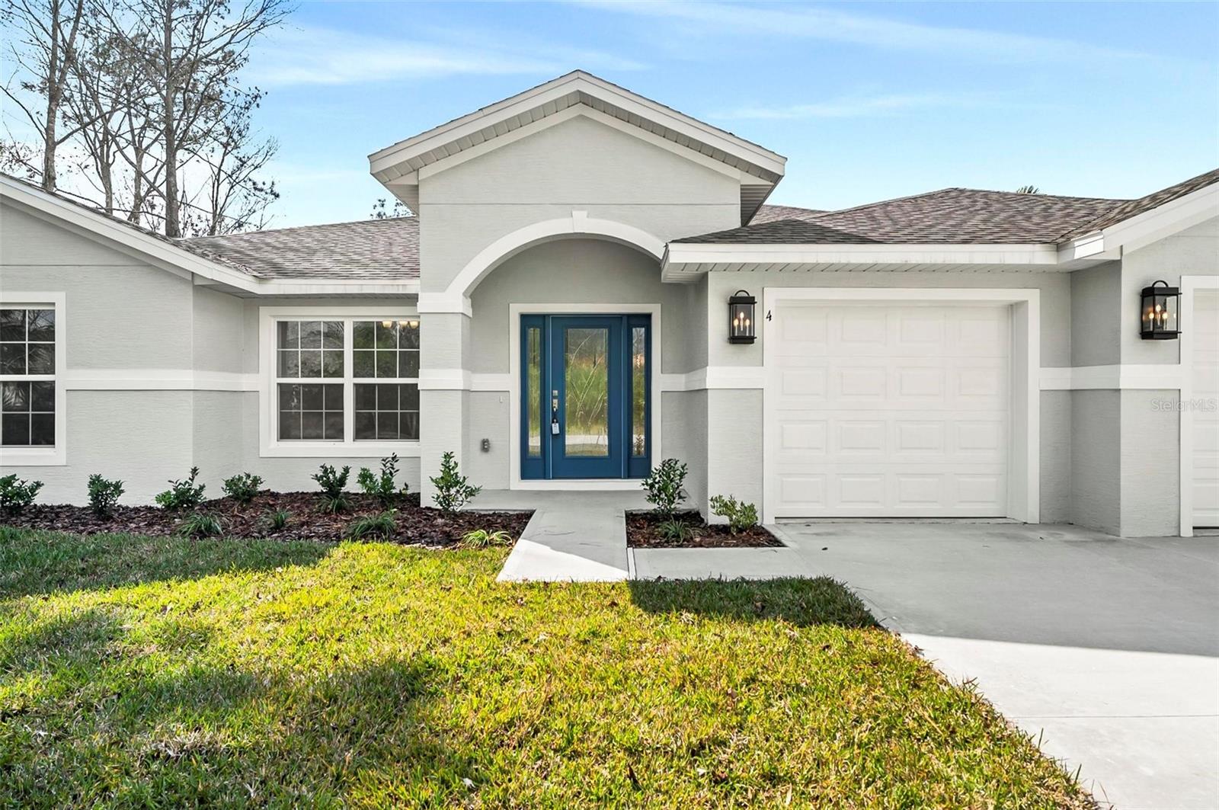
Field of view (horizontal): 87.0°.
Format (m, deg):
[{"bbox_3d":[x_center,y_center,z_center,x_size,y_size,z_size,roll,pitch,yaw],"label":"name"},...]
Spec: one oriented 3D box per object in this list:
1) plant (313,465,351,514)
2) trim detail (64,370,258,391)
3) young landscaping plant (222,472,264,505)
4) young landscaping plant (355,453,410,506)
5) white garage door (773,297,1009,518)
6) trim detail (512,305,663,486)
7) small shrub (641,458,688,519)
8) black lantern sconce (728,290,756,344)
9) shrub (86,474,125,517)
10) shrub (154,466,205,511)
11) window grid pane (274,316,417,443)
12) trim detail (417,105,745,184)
[{"bbox_3d":[-2.980,0.890,6.880,0.410,0.520,0.400,0,1,0],"label":"plant"},{"bbox_3d":[-5.050,-0.270,7.360,1.480,0.210,1.100,0,1,0],"label":"trim detail"},{"bbox_3d":[-3.950,0.905,6.920,0.420,0.360,0.400,0,1,0],"label":"young landscaping plant"},{"bbox_3d":[-2.634,0.861,7.450,0.560,0.580,0.470,0,1,0],"label":"young landscaping plant"},{"bbox_3d":[2.800,0.055,6.430,2.440,2.140,0.090,0,1,0],"label":"white garage door"},{"bbox_3d":[-0.299,-0.098,8.080,1.910,2.340,0.120,0,1,0],"label":"trim detail"},{"bbox_3d":[0.559,0.829,6.500,0.460,0.590,0.440,0,1,0],"label":"small shrub"},{"bbox_3d":[1.250,-0.828,6.060,0.250,0.500,0.180,0,1,0],"label":"black lantern sconce"},{"bbox_3d":[-5.190,0.932,6.620,0.380,0.430,0.370,0,1,0],"label":"shrub"},{"bbox_3d":[-4.589,0.902,6.880,0.500,0.450,0.430,0,1,0],"label":"shrub"},{"bbox_3d":[-3.287,-0.323,8.080,1.870,1.590,0.090,0,1,0],"label":"window grid pane"},{"bbox_3d":[-0.307,-2.817,6.900,3.510,0.820,0.060,0,1,0],"label":"trim detail"}]

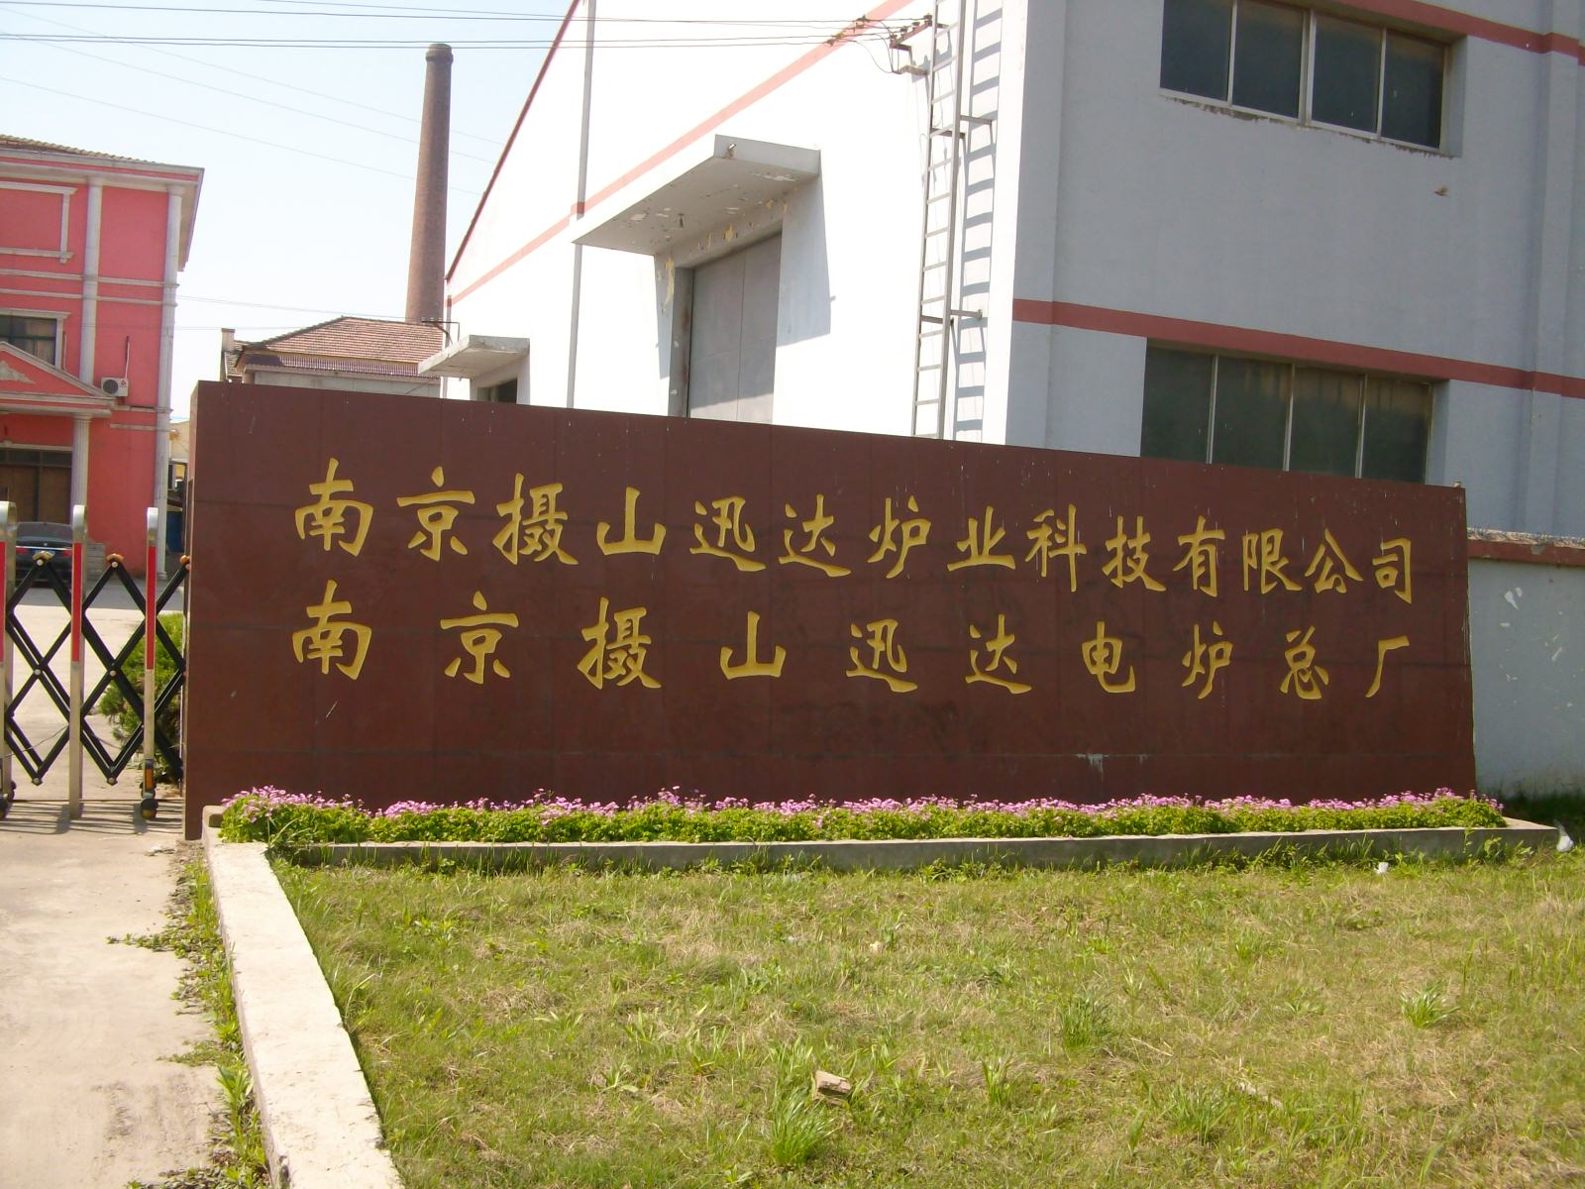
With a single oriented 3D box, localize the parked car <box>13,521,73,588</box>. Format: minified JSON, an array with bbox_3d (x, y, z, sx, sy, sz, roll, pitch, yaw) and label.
[{"bbox_3d":[-17.837,-0.953,37.200,1.780,1.460,4.750,2,2,-25],"label":"parked car"}]

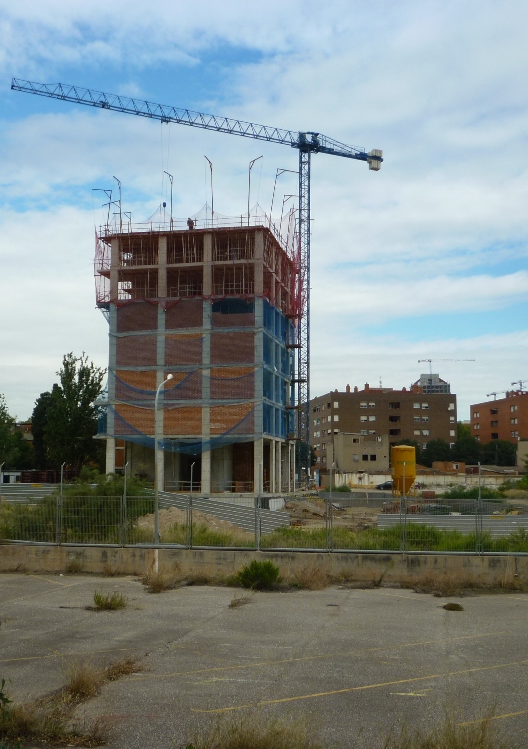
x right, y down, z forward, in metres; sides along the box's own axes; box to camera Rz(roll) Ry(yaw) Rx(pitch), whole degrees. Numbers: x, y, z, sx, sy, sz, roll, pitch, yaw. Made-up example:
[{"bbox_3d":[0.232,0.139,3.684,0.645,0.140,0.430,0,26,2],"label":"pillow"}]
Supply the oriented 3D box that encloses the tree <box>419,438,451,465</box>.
[{"bbox_3d":[34.860,17.910,170.370,6.500,9.500,6.500,-1,-7,11],"label":"tree"}]

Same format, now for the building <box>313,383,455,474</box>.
[{"bbox_3d":[25.980,14.760,190.630,27.800,22.300,23.000,1,-7,-10],"label":"building"}]

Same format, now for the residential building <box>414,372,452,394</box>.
[{"bbox_3d":[134.198,40.769,669.829,30.000,83.730,28.000,-1,-7,6],"label":"residential building"}]

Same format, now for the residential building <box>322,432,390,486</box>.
[{"bbox_3d":[17.280,15.960,151.700,8.700,10.200,9.500,1,-7,-10],"label":"residential building"}]

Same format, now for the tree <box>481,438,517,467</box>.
[{"bbox_3d":[48.430,18.210,172.370,7.200,9.400,7.200,-2,-7,16],"label":"tree"}]

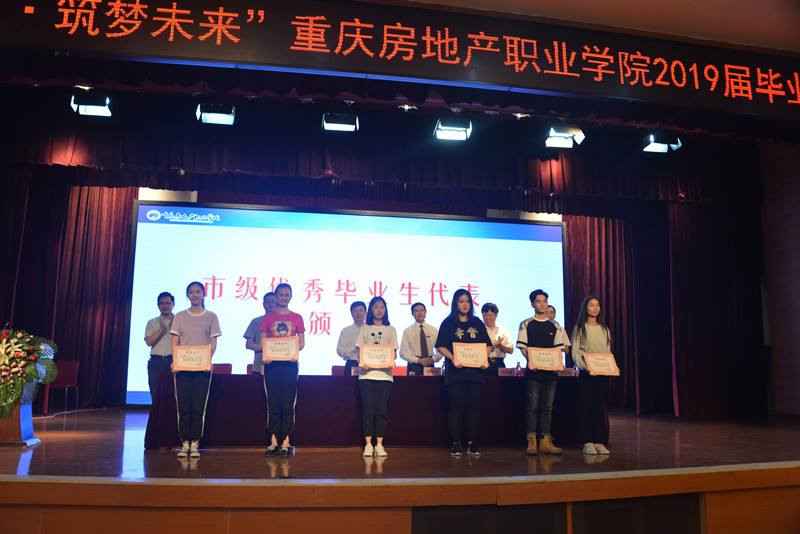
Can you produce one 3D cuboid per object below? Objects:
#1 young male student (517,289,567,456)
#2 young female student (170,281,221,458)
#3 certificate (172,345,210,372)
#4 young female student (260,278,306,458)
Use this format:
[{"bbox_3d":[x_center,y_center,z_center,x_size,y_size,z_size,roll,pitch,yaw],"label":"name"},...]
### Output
[{"bbox_3d":[1.478,1.084,6.557,0.480,1.702,0.340,3,-7,-15],"label":"young male student"},{"bbox_3d":[-2.017,0.991,6.177,0.460,1.696,0.340,2,-7,-10],"label":"young female student"},{"bbox_3d":[-2.014,0.891,6.050,0.360,0.250,0.015,1,-15,-7],"label":"certificate"},{"bbox_3d":[-1.163,1.011,6.221,0.440,1.692,0.340,2,-7,-10],"label":"young female student"}]

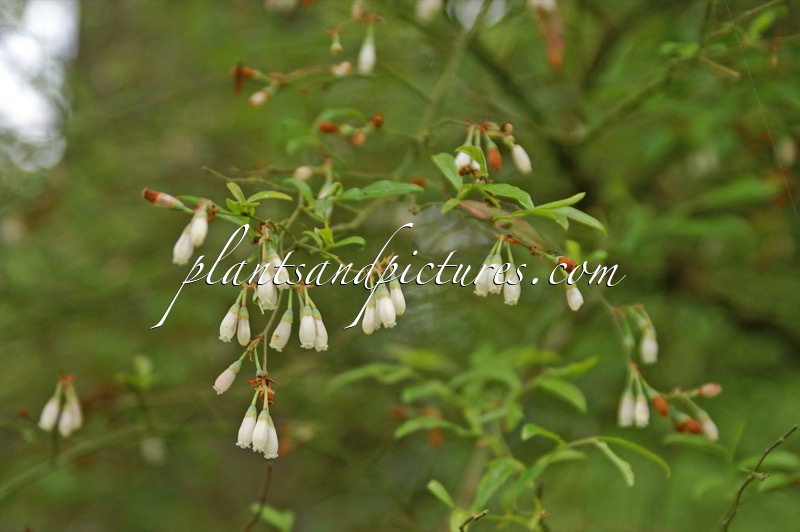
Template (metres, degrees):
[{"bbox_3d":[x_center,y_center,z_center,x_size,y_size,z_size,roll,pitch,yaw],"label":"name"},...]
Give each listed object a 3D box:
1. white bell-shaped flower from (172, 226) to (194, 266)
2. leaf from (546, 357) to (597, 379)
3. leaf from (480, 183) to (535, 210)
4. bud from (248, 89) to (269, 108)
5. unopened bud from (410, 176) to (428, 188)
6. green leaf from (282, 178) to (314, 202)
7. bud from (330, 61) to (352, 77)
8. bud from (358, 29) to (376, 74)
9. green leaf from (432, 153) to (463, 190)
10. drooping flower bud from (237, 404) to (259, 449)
[{"bbox_3d":[-0.048,-0.004,0.450,0.004,0.009,0.004,13,0,0],"label":"white bell-shaped flower"},{"bbox_3d":[0.055,0.033,0.640,0.018,0.003,0.005,-18,33,-11],"label":"leaf"},{"bbox_3d":[0.029,-0.019,0.550,0.017,0.004,0.007,24,31,12],"label":"leaf"},{"bbox_3d":[-0.043,-0.051,0.610,0.006,0.004,0.004,-40,0,-12],"label":"bud"},{"bbox_3d":[0.006,-0.025,0.610,0.006,0.004,0.004,12,0,-9],"label":"unopened bud"},{"bbox_3d":[-0.026,-0.019,0.505,0.009,0.003,0.004,37,0,0],"label":"green leaf"},{"bbox_3d":[-0.016,-0.055,0.560,0.006,0.004,0.004,-14,0,0],"label":"bud"},{"bbox_3d":[-0.011,-0.070,0.650,0.005,0.015,0.005,5,0,0],"label":"bud"},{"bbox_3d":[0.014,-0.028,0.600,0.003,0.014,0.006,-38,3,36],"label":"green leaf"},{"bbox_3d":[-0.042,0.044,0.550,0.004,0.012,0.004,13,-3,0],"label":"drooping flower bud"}]

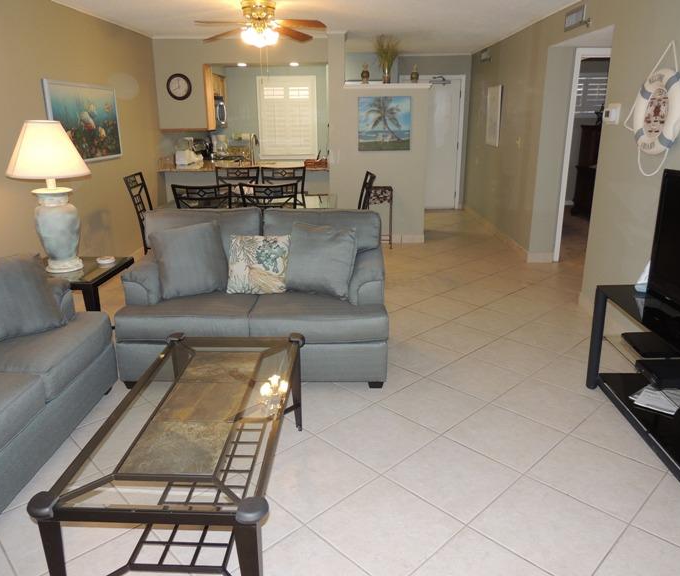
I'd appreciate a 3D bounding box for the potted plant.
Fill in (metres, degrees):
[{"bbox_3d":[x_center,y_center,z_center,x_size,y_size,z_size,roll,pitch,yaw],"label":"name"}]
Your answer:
[{"bbox_3d":[0.542,-2.610,6.083,0.290,0.520,0.290,0,18,1],"label":"potted plant"}]

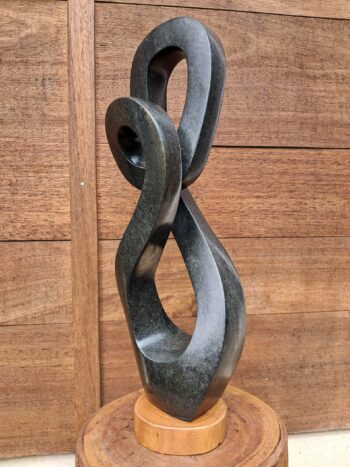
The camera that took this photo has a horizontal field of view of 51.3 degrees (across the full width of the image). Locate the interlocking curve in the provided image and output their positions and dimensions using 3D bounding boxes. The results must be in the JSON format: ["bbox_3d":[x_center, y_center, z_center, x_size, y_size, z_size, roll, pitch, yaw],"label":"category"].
[{"bbox_3d":[0.006,-0.029,0.501,0.165,0.541,0.146,2,4,27],"label":"interlocking curve"}]

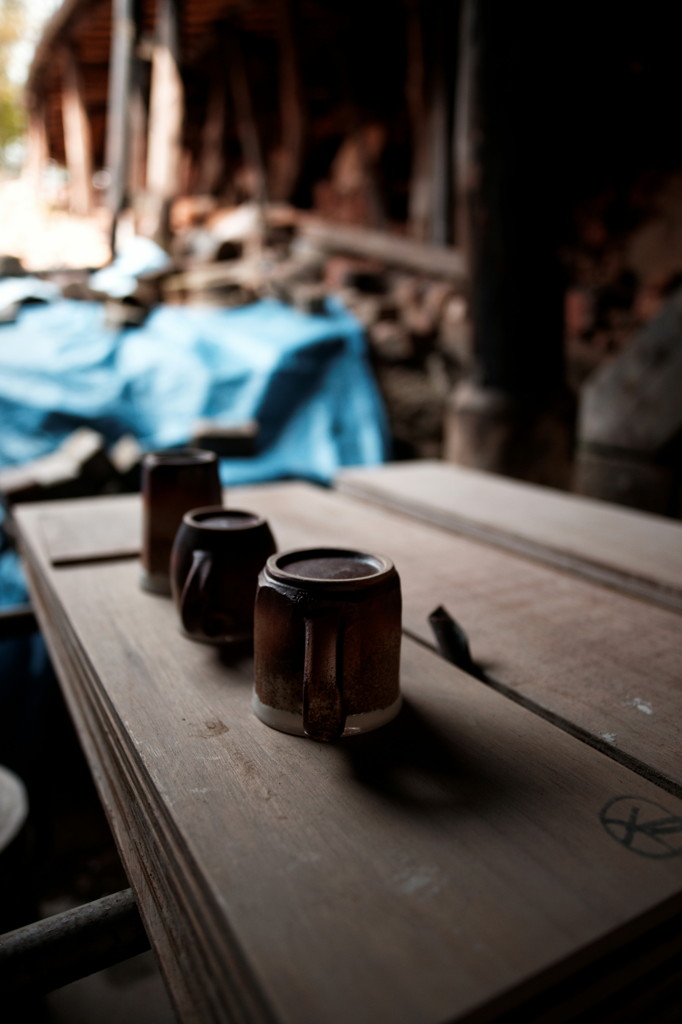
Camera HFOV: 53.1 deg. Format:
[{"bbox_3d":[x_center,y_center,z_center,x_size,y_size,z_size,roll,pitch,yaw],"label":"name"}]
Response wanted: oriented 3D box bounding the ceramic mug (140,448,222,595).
[{"bbox_3d":[-0.139,0.008,0.595,0.071,0.113,0.071,-1,14,-13],"label":"ceramic mug"}]

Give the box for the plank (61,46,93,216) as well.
[{"bbox_3d":[-2.486,-3.550,6.404,0.234,1.465,0.180,-4,14,-19],"label":"plank"}]

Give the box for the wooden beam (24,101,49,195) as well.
[{"bbox_3d":[-4.017,-4.773,9.002,0.251,1.159,0.251,-1,15,-24],"label":"wooden beam"}]

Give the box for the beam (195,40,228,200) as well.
[{"bbox_3d":[-1.183,-3.639,6.304,0.194,1.367,0.194,3,14,-12],"label":"beam"}]

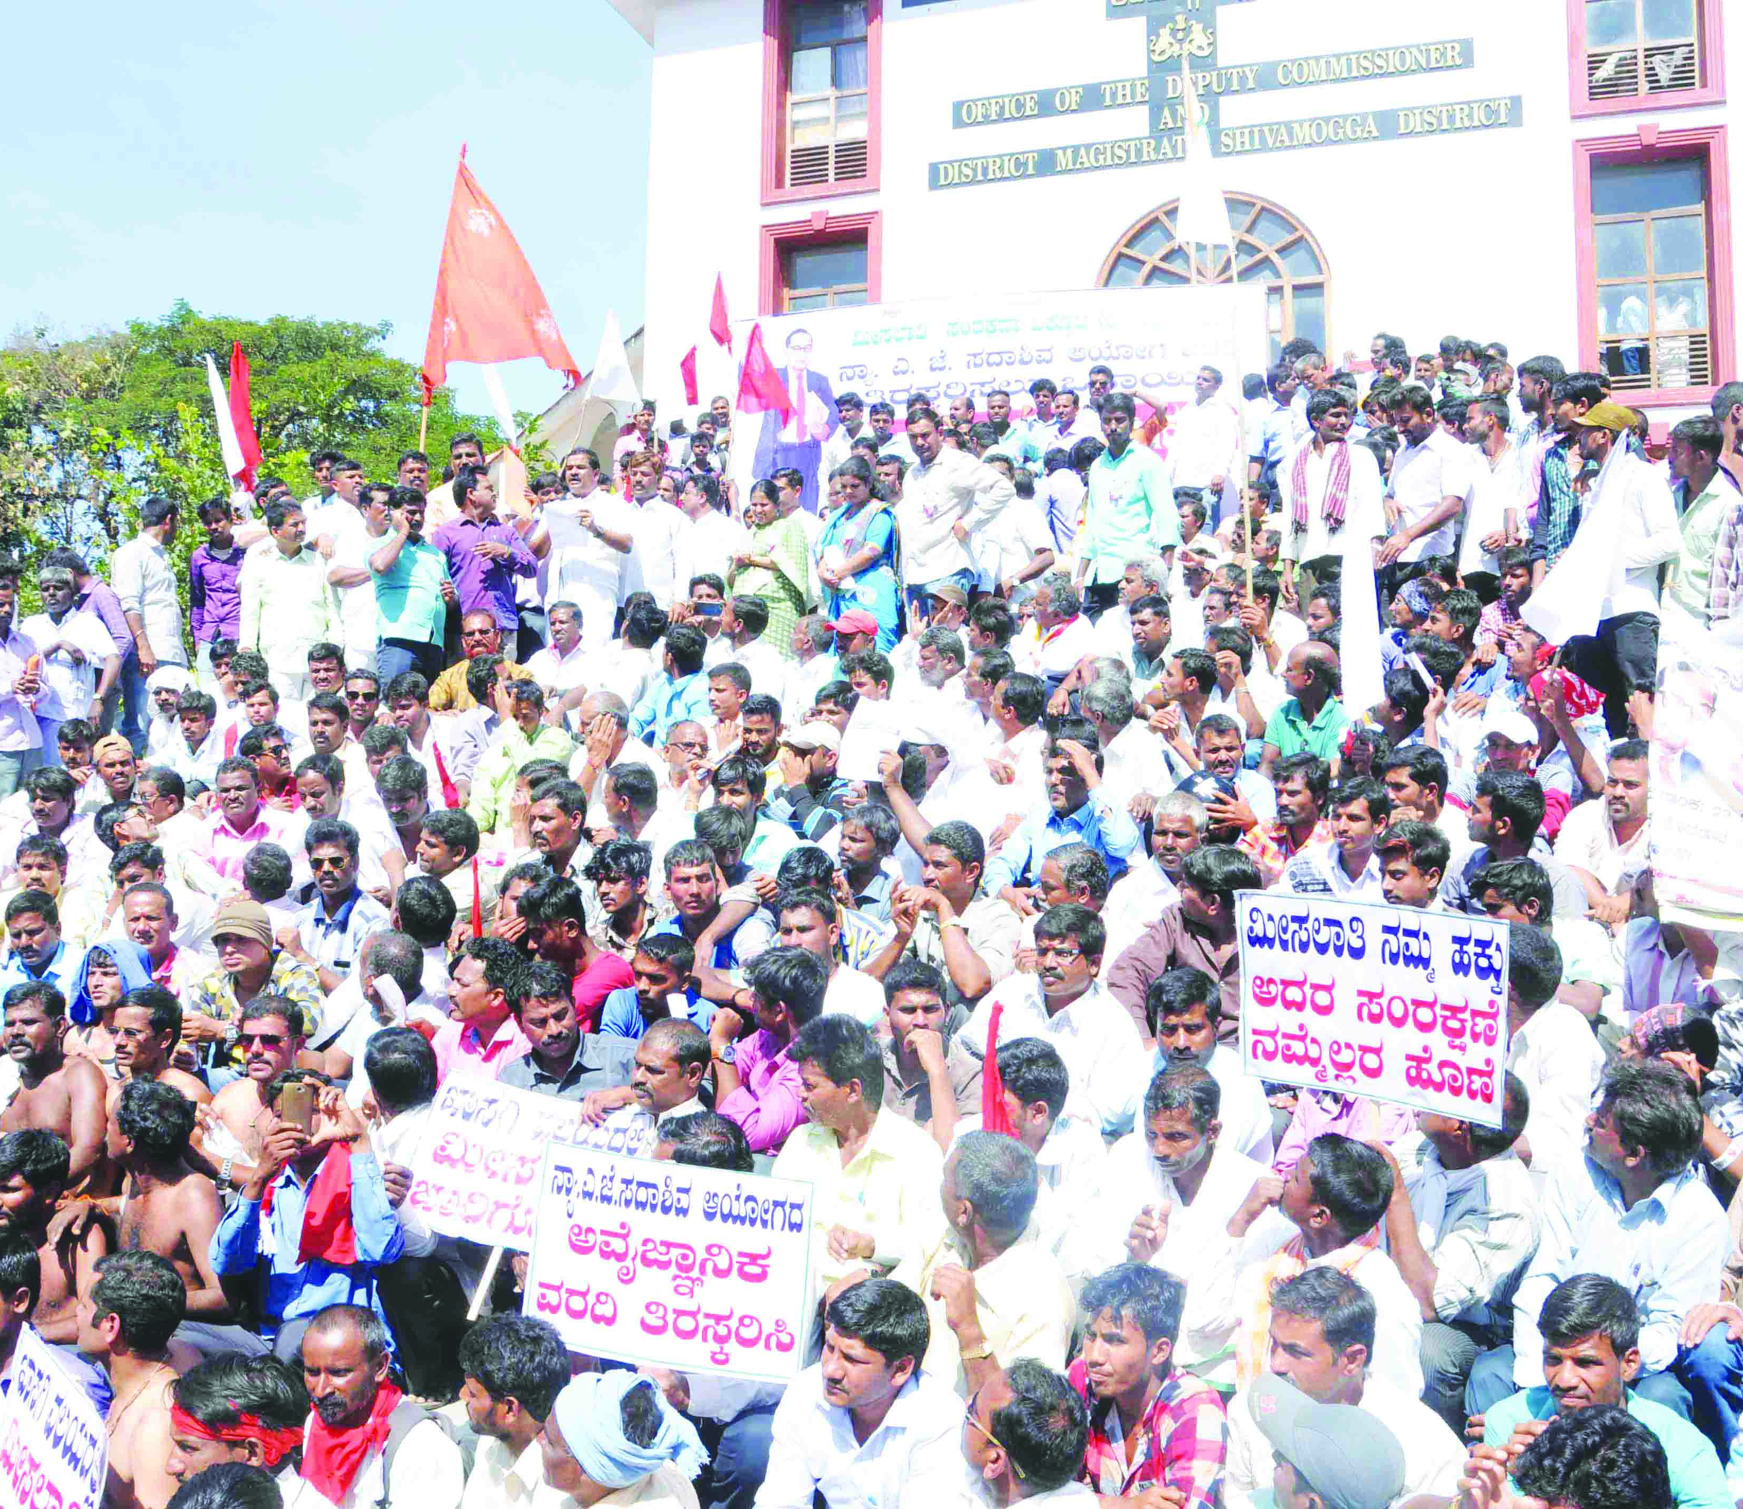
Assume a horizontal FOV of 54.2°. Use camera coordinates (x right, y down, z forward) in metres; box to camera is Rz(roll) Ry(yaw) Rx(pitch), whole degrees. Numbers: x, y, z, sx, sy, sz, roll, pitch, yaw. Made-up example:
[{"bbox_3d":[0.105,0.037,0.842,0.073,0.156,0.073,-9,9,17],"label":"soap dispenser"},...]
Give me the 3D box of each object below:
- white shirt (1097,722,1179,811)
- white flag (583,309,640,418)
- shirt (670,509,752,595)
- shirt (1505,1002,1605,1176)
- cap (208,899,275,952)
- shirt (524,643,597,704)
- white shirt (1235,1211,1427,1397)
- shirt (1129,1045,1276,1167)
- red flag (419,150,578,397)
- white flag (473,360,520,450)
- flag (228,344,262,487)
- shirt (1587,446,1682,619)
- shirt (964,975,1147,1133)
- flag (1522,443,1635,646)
[{"bbox_3d":[0.956,0.102,6.300,0.320,0.470,0.440,-1,-6,18],"label":"white shirt"},{"bbox_3d":[-1.345,-2.019,8.800,0.280,0.550,0.100,1,-5,-9],"label":"white flag"},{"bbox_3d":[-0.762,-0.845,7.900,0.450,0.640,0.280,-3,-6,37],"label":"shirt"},{"bbox_3d":[1.706,0.895,4.300,0.340,0.520,0.440,1,-6,0],"label":"shirt"},{"bbox_3d":[-1.870,0.503,5.050,0.190,0.145,0.230,0,-5,6],"label":"cap"},{"bbox_3d":[-1.501,-0.348,8.250,0.450,0.450,0.290,-1,-6,20],"label":"shirt"},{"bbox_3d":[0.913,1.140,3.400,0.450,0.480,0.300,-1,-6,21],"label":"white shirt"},{"bbox_3d":[0.767,0.852,3.900,0.440,0.460,0.280,0,-6,9],"label":"shirt"},{"bbox_3d":[-1.901,-2.464,8.700,0.800,1.260,0.260,1,-6,-3],"label":"red flag"},{"bbox_3d":[-1.853,-1.739,8.400,0.220,0.440,0.100,2,-5,-11],"label":"white flag"},{"bbox_3d":[-3.056,-1.653,8.300,0.160,0.700,0.100,3,-5,-19],"label":"flag"},{"bbox_3d":[2.880,-0.824,6.400,0.320,0.640,0.460,-1,-5,15],"label":"shirt"},{"bbox_3d":[0.497,0.861,4.600,0.500,0.520,0.300,-2,-7,23],"label":"shirt"},{"bbox_3d":[2.461,-0.742,5.950,0.410,0.720,0.250,-1,-6,18],"label":"flag"}]

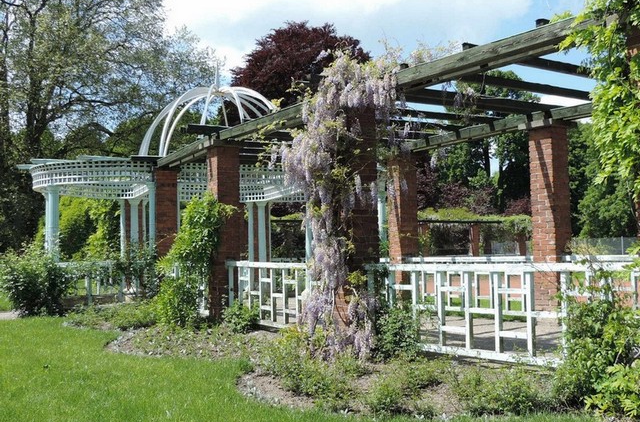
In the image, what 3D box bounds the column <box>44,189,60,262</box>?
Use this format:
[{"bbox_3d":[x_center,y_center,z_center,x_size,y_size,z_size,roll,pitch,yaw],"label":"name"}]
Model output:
[{"bbox_3d":[-5.350,0.722,14.891,0.250,2.460,0.250,0,-4,-15],"label":"column"}]

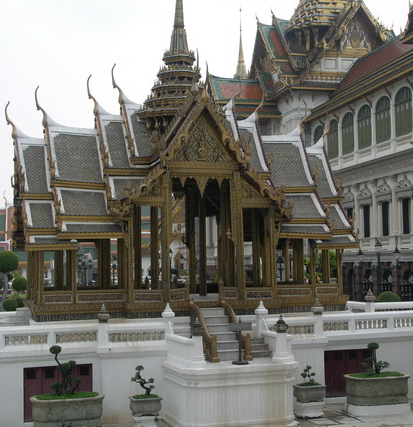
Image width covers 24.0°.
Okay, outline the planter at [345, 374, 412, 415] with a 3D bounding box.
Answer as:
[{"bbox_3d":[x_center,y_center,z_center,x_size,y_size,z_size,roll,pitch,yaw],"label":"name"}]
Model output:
[{"bbox_3d":[4.083,4.336,23.271,1.420,0.890,0.780,0,-3,-15],"label":"planter"}]

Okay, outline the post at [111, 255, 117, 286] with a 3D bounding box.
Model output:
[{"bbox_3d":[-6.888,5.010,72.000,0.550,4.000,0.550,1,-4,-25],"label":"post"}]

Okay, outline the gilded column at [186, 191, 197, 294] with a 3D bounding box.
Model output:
[{"bbox_3d":[-0.453,0.924,29.314,0.250,3.100,0.250,0,-3,-16],"label":"gilded column"}]

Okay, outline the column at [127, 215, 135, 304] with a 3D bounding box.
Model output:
[{"bbox_3d":[-1.943,1.181,24.900,0.200,2.208,0.200,0,-2,-18],"label":"column"}]

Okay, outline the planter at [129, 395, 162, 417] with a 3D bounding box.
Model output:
[{"bbox_3d":[-1.395,4.387,22.225,0.660,0.420,0.500,0,-2,-18],"label":"planter"}]

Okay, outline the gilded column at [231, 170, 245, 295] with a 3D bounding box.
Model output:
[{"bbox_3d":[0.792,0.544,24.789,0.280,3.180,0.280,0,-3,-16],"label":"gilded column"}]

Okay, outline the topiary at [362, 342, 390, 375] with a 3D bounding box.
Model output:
[{"bbox_3d":[4.078,3.479,23.271,0.580,0.740,0.500,0,-3,-15],"label":"topiary"}]

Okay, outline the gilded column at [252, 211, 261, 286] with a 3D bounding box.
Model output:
[{"bbox_3d":[1.400,1.106,27.000,0.200,2.491,0.200,0,-2,-18],"label":"gilded column"}]

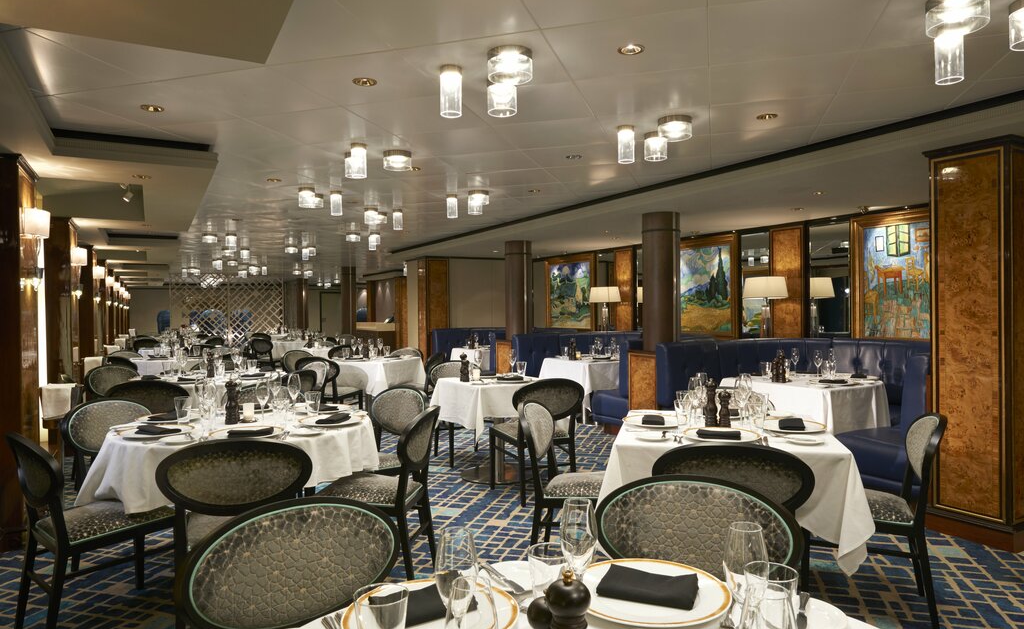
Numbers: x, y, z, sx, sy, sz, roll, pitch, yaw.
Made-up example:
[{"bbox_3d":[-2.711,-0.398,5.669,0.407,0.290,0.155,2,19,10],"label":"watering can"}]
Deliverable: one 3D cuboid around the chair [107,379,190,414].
[{"bbox_3d":[-2.490,0.861,4.740,0.530,0.835,0.570,0,0,-17],"label":"chair"}]

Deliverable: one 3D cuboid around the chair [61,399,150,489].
[{"bbox_3d":[-1.963,0.860,3.611,0.570,0.840,0.560,0,0,21],"label":"chair"}]

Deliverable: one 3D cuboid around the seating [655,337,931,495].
[{"bbox_3d":[2.696,0.743,5.637,1.950,1.040,2.600,0,0,-29],"label":"seating"}]

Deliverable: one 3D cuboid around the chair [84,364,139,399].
[{"bbox_3d":[-3.373,0.860,6.047,0.570,0.840,0.560,0,0,22],"label":"chair"}]

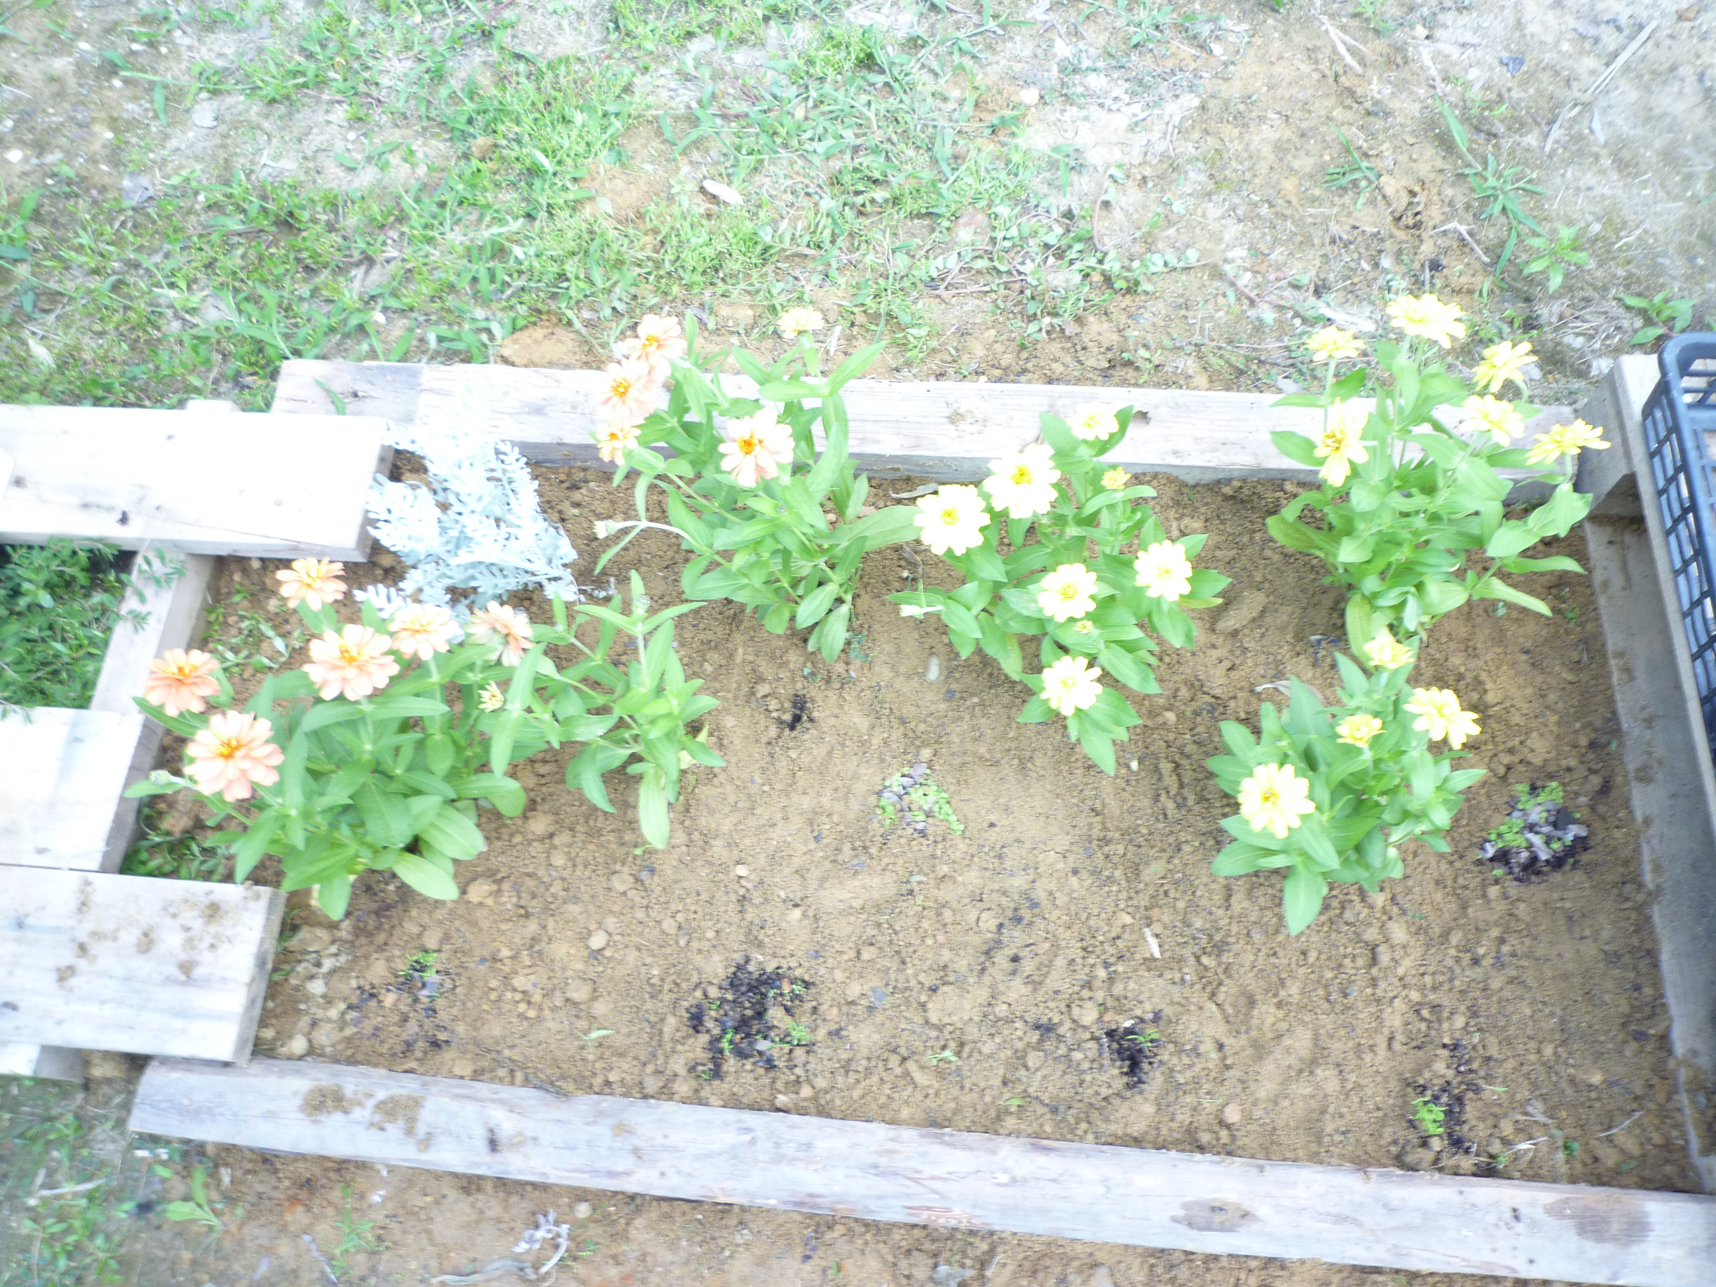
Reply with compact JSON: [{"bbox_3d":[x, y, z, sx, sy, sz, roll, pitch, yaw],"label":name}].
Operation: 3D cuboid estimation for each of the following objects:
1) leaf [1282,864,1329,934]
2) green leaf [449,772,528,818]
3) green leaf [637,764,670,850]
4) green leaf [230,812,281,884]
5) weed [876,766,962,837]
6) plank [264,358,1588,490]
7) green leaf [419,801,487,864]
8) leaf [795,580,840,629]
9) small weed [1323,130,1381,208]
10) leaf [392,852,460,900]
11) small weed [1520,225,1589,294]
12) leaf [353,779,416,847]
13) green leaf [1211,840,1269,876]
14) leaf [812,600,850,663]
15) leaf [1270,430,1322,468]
[{"bbox_3d":[0.356,0.206,1.000,0.033,0.015,0.059,7,88,7],"label":"leaf"},{"bbox_3d":[-0.325,0.131,1.084,0.068,0.015,0.031,18,69,-7],"label":"green leaf"},{"bbox_3d":[-0.198,0.159,1.201,0.029,0.014,0.082,-6,89,2],"label":"green leaf"},{"bbox_3d":[-0.538,0.183,1.111,0.027,0.014,0.080,34,100,16],"label":"green leaf"},{"bbox_3d":[0.055,0.140,1.098,0.076,0.020,0.062,0,67,4],"label":"weed"},{"bbox_3d":[0.035,-0.234,1.362,1.426,0.045,0.094,3,68,6],"label":"plank"},{"bbox_3d":[-0.350,0.165,1.074,0.065,0.015,0.038,33,73,2],"label":"green leaf"},{"bbox_3d":[-0.042,-0.038,1.258,0.029,0.014,0.062,41,95,18],"label":"leaf"},{"bbox_3d":[0.576,-0.552,1.445,0.068,0.045,0.080,3,68,6],"label":"small weed"},{"bbox_3d":[-0.375,0.204,1.073,0.062,0.015,0.030,28,71,-5],"label":"leaf"},{"bbox_3d":[0.712,-0.393,1.268,0.066,0.030,0.085,0,67,4],"label":"small weed"},{"bbox_3d":[-0.431,0.155,1.131,0.044,0.014,0.069,-17,98,-3],"label":"leaf"},{"bbox_3d":[0.347,0.195,1.114,0.061,0.014,0.025,-25,66,20],"label":"green leaf"},{"bbox_3d":[-0.022,-0.011,1.259,0.028,0.014,0.066,20,103,12],"label":"leaf"},{"bbox_3d":[0.374,-0.166,1.054,0.026,0.015,0.056,-40,55,-12],"label":"leaf"}]

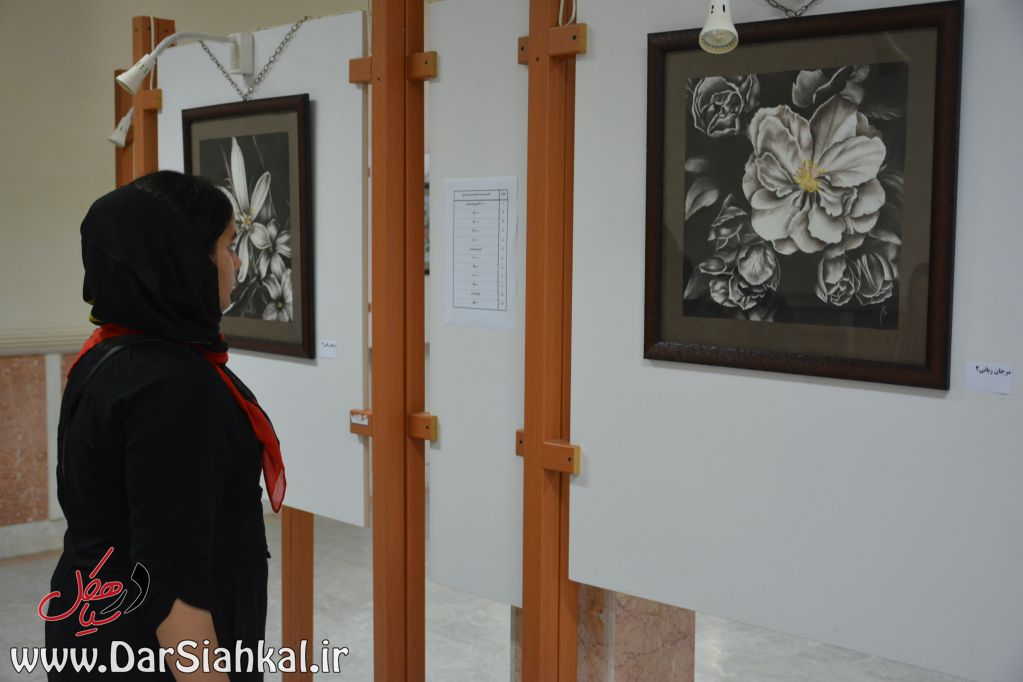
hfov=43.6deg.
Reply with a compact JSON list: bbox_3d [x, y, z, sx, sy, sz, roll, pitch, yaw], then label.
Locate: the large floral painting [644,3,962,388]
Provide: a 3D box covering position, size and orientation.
[{"bbox_3d":[0.423,-0.218,1.960,0.533,0.541,0.030,6,9,44],"label":"large floral painting"}]

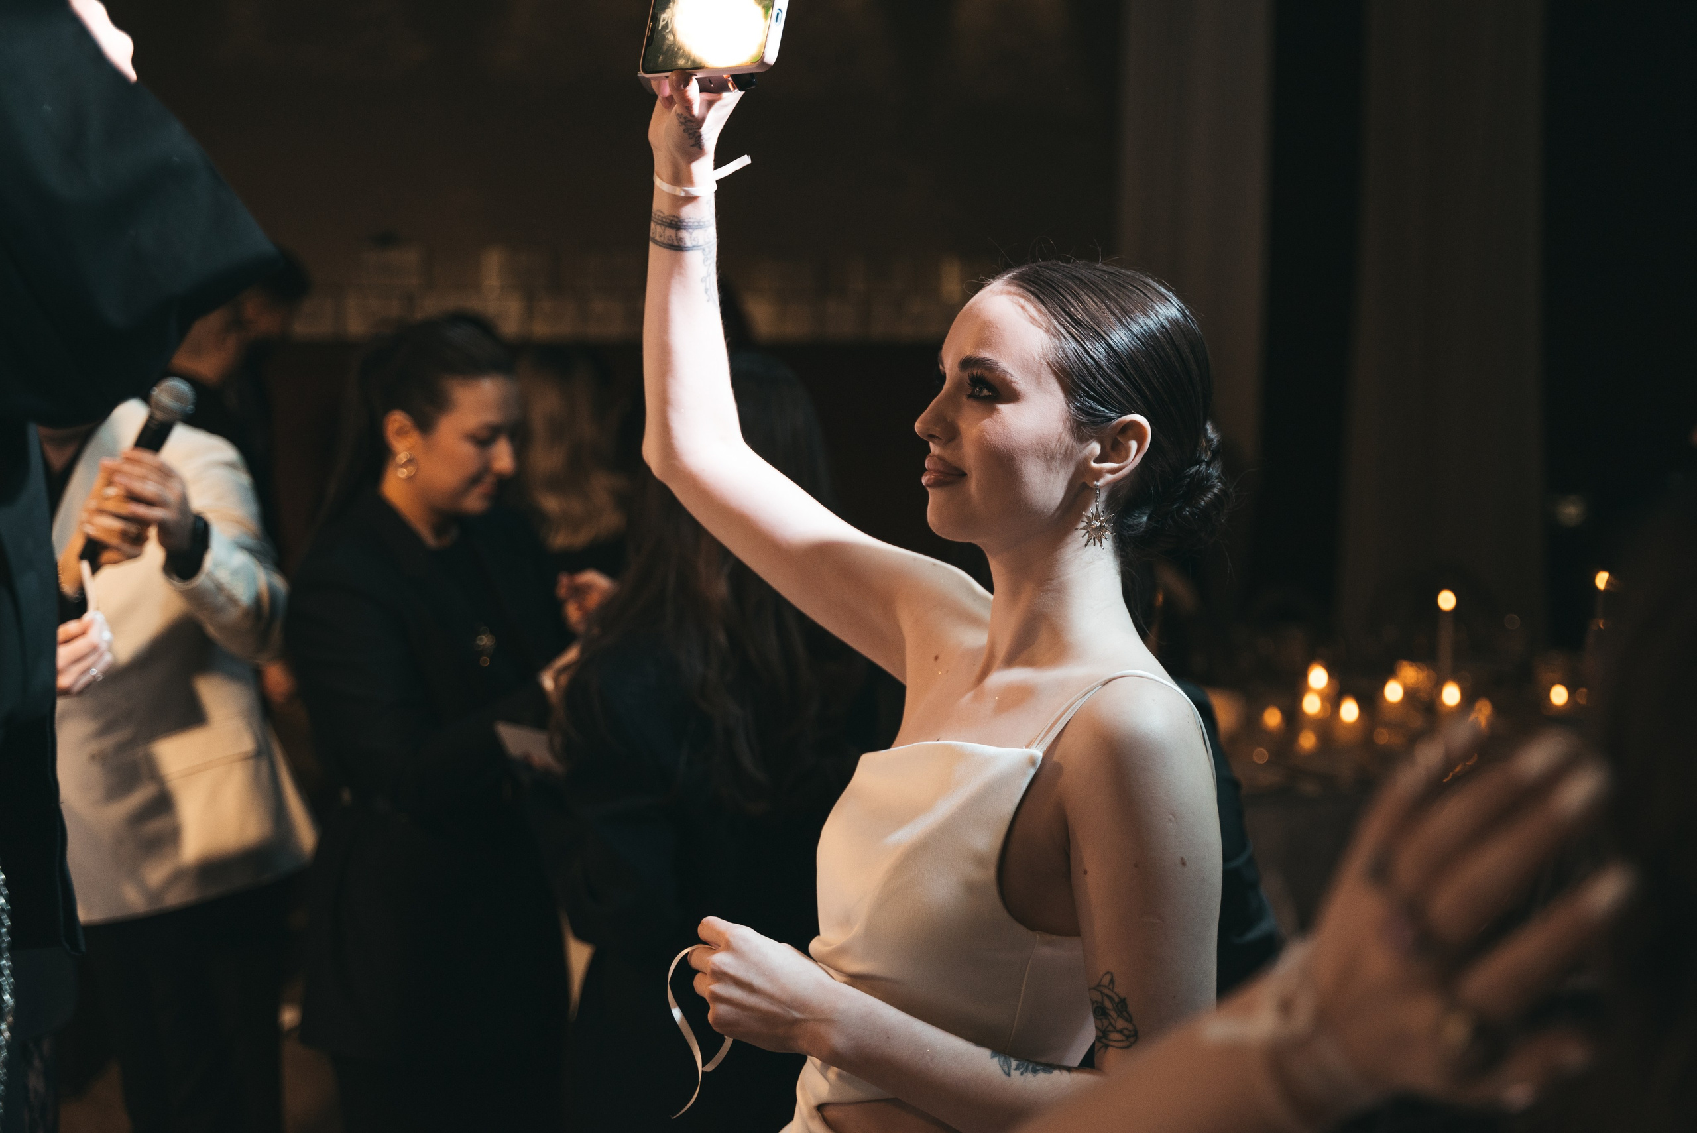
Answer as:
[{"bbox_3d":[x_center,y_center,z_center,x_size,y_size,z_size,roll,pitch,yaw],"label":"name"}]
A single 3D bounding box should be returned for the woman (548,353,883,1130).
[{"bbox_3d":[-0.147,0.595,2.640,0.480,1.660,0.380,-2,2,-45],"label":"woman"}]

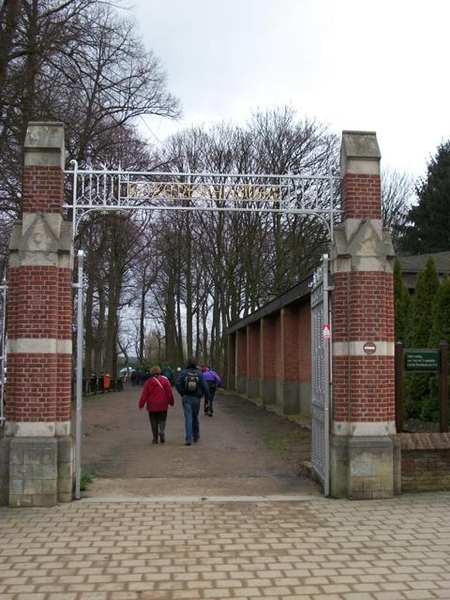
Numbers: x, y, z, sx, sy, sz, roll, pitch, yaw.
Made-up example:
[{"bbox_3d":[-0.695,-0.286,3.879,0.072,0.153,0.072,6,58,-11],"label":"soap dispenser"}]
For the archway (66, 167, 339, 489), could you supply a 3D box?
[{"bbox_3d":[-0.265,0.359,8.792,3.591,4.203,0.200,1,-5,-5],"label":"archway"}]

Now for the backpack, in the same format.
[{"bbox_3d":[-0.659,1.631,14.050,0.310,0.460,0.200,1,-5,-3],"label":"backpack"}]

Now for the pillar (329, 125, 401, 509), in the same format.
[{"bbox_3d":[1.791,0.111,9.026,0.820,4.761,0.600,1,-5,-5],"label":"pillar"}]

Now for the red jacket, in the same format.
[{"bbox_3d":[-1.418,1.935,14.350,0.720,0.760,0.360,1,-5,-2],"label":"red jacket"}]

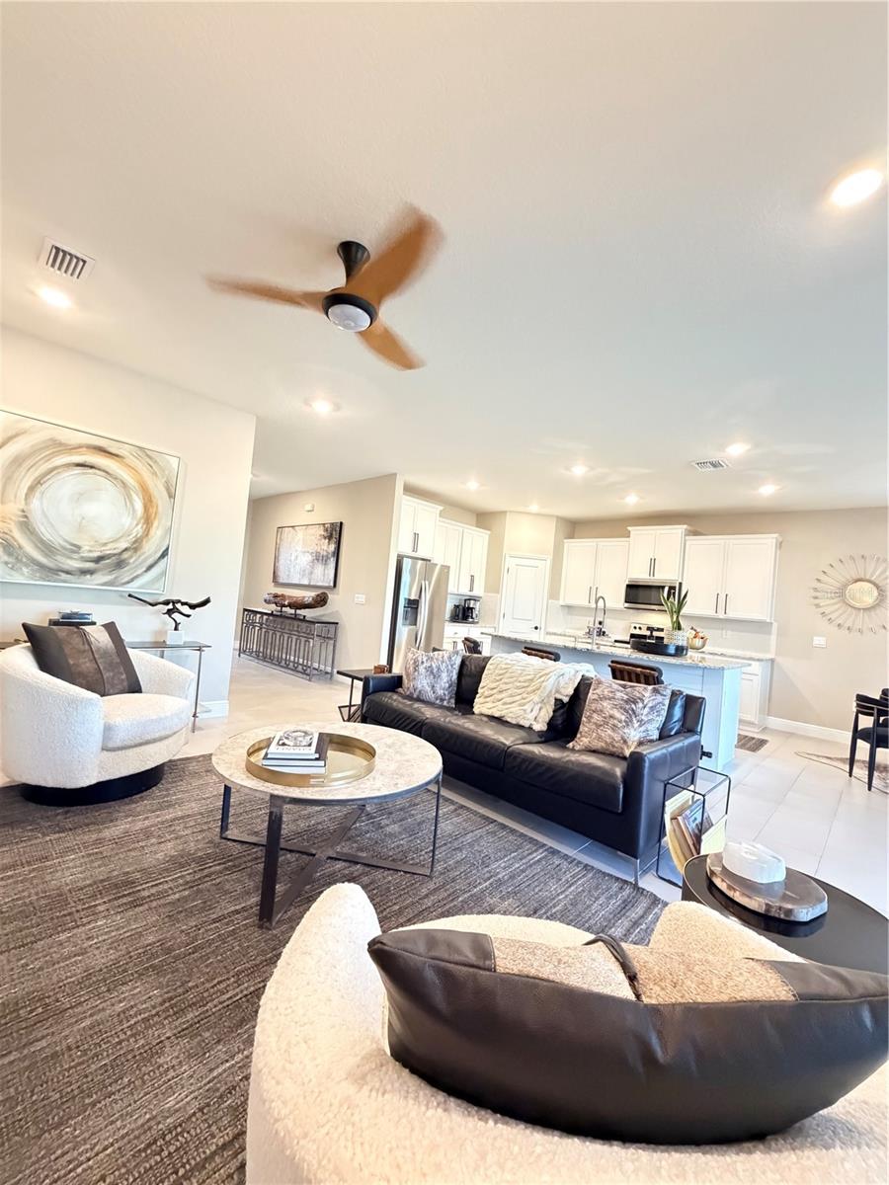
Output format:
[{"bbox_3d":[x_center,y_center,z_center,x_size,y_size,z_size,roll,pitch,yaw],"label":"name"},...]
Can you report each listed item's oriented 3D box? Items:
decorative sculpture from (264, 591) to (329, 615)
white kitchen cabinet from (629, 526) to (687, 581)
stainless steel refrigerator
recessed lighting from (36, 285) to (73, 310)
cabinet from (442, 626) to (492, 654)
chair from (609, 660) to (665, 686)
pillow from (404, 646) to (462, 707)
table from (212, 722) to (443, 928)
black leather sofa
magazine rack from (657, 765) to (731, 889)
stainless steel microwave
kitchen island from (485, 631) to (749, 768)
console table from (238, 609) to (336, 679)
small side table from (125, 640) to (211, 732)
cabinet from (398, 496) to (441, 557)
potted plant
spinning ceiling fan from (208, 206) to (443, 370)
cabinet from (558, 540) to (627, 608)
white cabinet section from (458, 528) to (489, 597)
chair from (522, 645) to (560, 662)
[{"bbox_3d":[-2.374,0.168,7.485,1.820,0.415,0.290,4,-1,43],"label":"decorative sculpture"},{"bbox_3d":[3.347,-0.588,7.511,0.830,0.820,0.430,4,-1,43],"label":"white kitchen cabinet"},{"bbox_3d":[-0.564,0.453,6.761,0.830,1.765,0.910,4,-1,43],"label":"stainless steel refrigerator"},{"bbox_3d":[-2.303,-1.734,2.823,0.170,0.030,0.170,4,-1,42],"label":"recessed lighting"},{"bbox_3d":[0.135,0.965,7.670,0.620,0.910,1.180,4,-1,42],"label":"cabinet"},{"bbox_3d":[1.760,1.076,4.330,0.480,0.860,0.500,4,-1,42],"label":"chair"},{"bbox_3d":[-0.090,0.659,3.825,0.480,0.460,0.160,5,-1,20],"label":"pillow"},{"bbox_3d":[-0.554,1.020,2.311,1.070,0.490,1.070,5,-1,0],"label":"table"},{"bbox_3d":[0.493,0.984,3.390,2.140,0.790,1.020,4,-1,42],"label":"black leather sofa"},{"bbox_3d":[1.297,1.198,2.474,0.210,0.460,0.460,4,-1,43],"label":"magazine rack"},{"bbox_3d":[3.280,0.056,7.496,0.760,0.445,0.430,4,-1,43],"label":"stainless steel microwave"},{"bbox_3d":[1.737,1.056,5.334,2.650,0.914,1.020,4,-1,43],"label":"kitchen island"},{"bbox_3d":[-2.522,0.772,7.560,2.200,0.830,0.360,4,-1,42],"label":"console table"},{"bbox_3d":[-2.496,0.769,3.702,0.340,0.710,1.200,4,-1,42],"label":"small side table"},{"bbox_3d":[-0.576,-0.930,6.936,0.510,0.815,0.890,4,-1,43],"label":"cabinet"},{"bbox_3d":[2.419,0.296,4.986,0.270,0.670,0.270,4,-1,42],"label":"potted plant"},{"bbox_3d":[-0.375,-1.406,2.201,1.220,0.350,1.220,4,-1,42],"label":"spinning ceiling fan"},{"bbox_3d":[2.634,-0.297,8.192,1.130,1.140,0.370,4,-1,43],"label":"cabinet"},{"bbox_3d":[0.359,-0.501,7.952,0.360,1.095,0.680,4,-1,44],"label":"white cabinet section"},{"bbox_3d":[1.025,1.014,4.920,0.480,0.860,0.500,4,-1,43],"label":"chair"}]

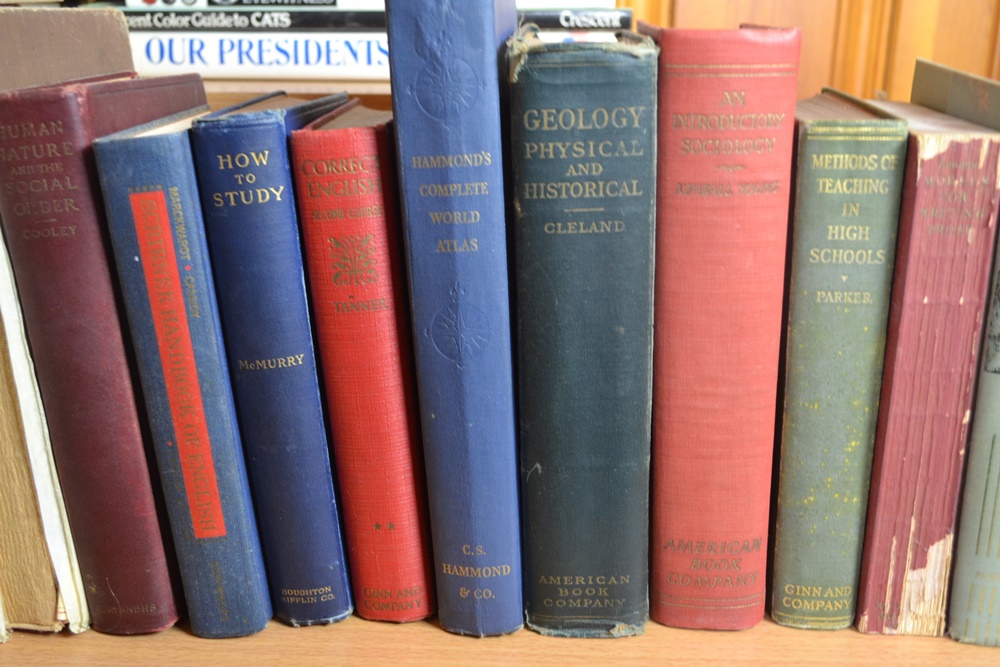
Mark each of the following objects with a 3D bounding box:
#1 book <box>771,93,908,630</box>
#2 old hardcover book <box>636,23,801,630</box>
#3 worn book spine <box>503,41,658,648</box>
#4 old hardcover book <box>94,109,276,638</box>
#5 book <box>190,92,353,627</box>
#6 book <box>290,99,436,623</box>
[{"bbox_3d":[0.127,0.002,0.462,0.035,0.196,0.139,0,17,4],"label":"book"},{"bbox_3d":[0.085,-0.014,0.463,0.047,0.226,0.150,0,17,5],"label":"old hardcover book"},{"bbox_3d":[0.033,-0.010,0.458,0.049,0.221,0.150,-2,17,2],"label":"worn book spine"},{"bbox_3d":[-0.111,0.005,0.456,0.033,0.191,0.138,-4,17,4],"label":"old hardcover book"},{"bbox_3d":[-0.080,0.001,0.462,0.031,0.197,0.135,-4,17,4],"label":"book"},{"bbox_3d":[-0.045,0.002,0.467,0.034,0.193,0.140,-4,17,4],"label":"book"}]

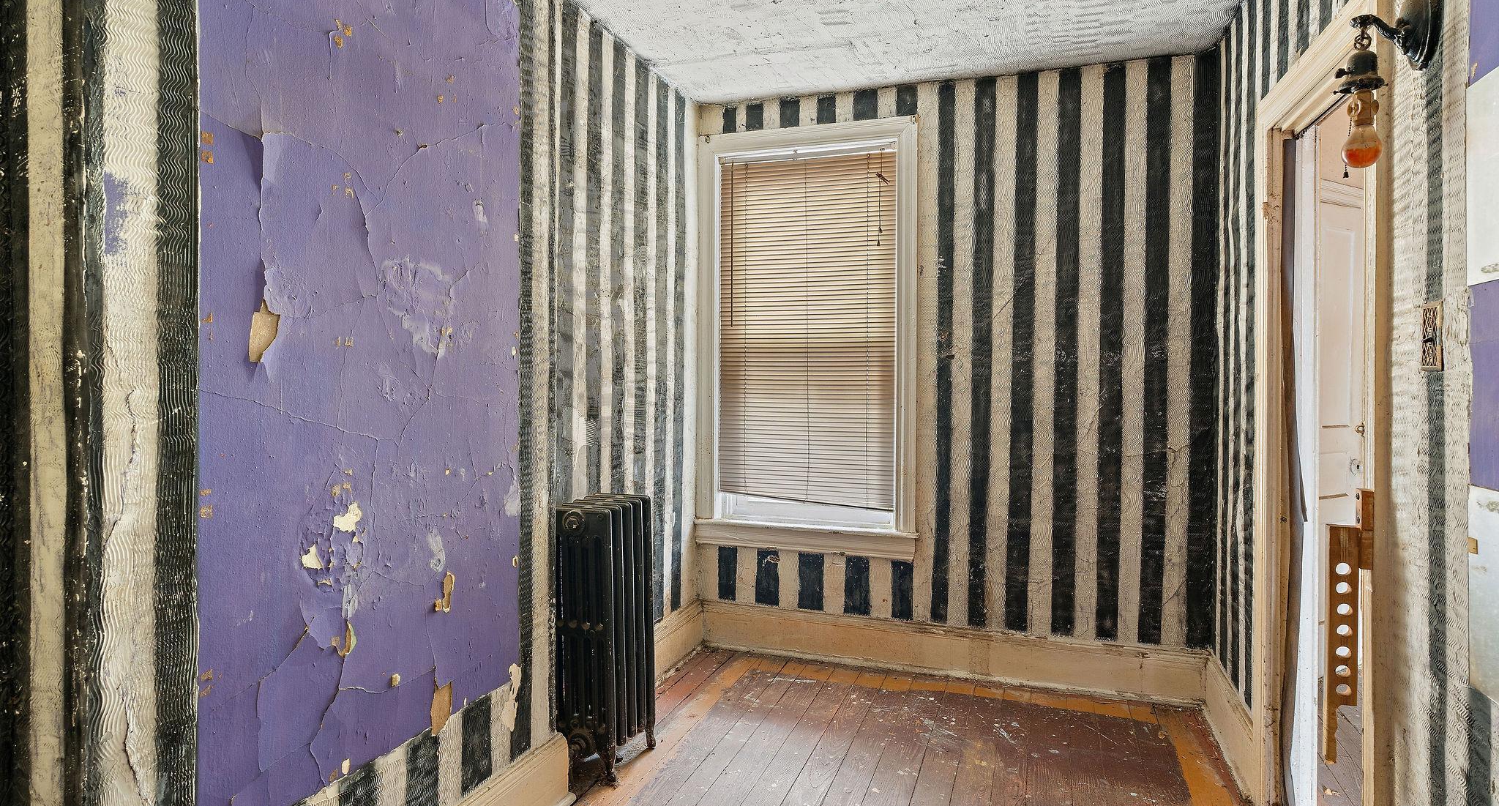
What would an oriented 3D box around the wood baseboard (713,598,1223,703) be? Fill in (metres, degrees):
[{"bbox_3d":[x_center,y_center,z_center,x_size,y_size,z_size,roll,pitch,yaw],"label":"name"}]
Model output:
[{"bbox_3d":[0.787,1.063,3.601,2.120,0.210,0.035,1,1,19],"label":"wood baseboard"}]

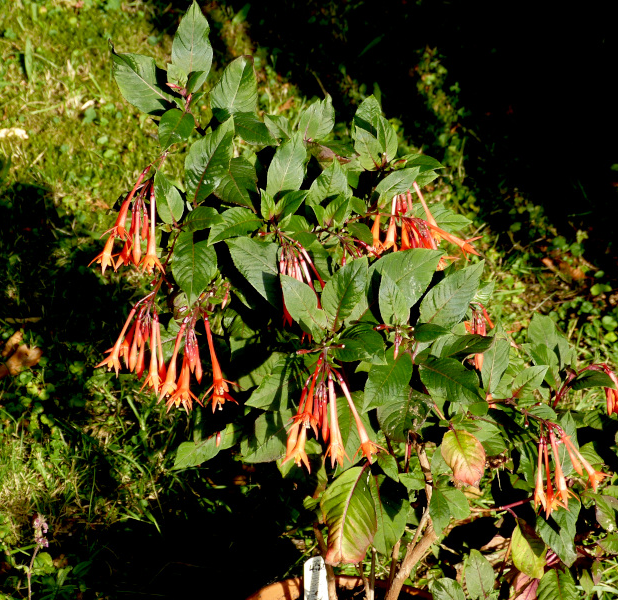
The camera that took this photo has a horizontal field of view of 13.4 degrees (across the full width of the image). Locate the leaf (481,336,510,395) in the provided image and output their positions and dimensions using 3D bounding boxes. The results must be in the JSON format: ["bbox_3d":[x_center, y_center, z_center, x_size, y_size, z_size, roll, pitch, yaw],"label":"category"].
[{"bbox_3d":[0.150,0.053,2.120,0.021,0.016,0.052,14,68,-4],"label":"leaf"}]

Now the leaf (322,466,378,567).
[{"bbox_3d":[0.032,0.162,1.986,0.040,0.075,0.018,12,-4,10],"label":"leaf"}]

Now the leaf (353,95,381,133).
[{"bbox_3d":[0.048,-0.136,2.060,0.024,0.051,0.009,-2,-11,-1],"label":"leaf"}]

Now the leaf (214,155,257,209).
[{"bbox_3d":[-0.055,-0.091,2.020,0.036,0.010,0.056,-26,70,-14],"label":"leaf"}]

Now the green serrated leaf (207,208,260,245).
[{"bbox_3d":[-0.053,-0.049,1.914,0.043,0.011,0.023,-24,60,-8],"label":"green serrated leaf"}]

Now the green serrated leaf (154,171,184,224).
[{"bbox_3d":[-0.104,-0.075,1.924,0.020,0.009,0.047,-24,68,6],"label":"green serrated leaf"}]

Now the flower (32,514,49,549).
[{"bbox_3d":[-0.237,0.205,2.330,0.015,0.028,0.015,0,28,0],"label":"flower"}]

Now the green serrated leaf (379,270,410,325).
[{"bbox_3d":[0.059,-0.002,1.903,0.022,0.009,0.043,-9,70,-4],"label":"green serrated leaf"}]

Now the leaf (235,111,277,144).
[{"bbox_3d":[-0.043,-0.131,2.020,0.045,0.008,0.028,30,58,9],"label":"leaf"}]

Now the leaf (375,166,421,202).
[{"bbox_3d":[0.067,-0.085,1.934,0.044,0.009,0.018,-40,67,-21],"label":"leaf"}]

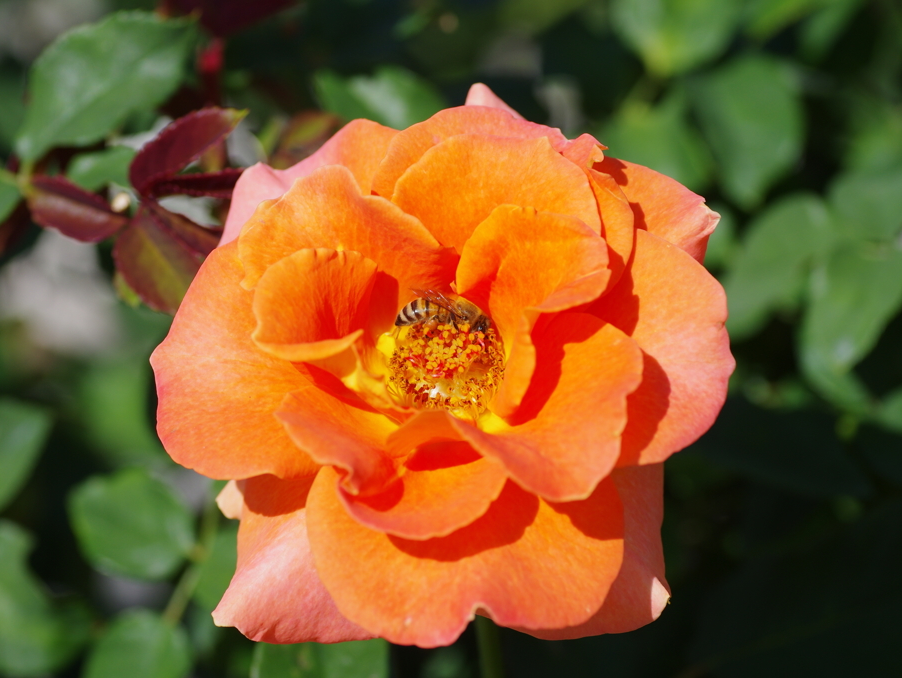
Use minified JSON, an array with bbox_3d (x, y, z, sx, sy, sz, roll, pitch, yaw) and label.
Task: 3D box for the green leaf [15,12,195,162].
[{"bbox_3d":[-0.054,-0.039,0.598,0.036,0.008,0.019,-41,72,-16],"label":"green leaf"}]

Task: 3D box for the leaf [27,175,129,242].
[{"bbox_3d":[-0.058,-0.020,0.592,0.019,0.007,0.010,23,65,19],"label":"leaf"}]

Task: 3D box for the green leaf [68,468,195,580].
[{"bbox_3d":[-0.060,0.035,0.720,0.025,0.005,0.021,25,69,10],"label":"green leaf"}]

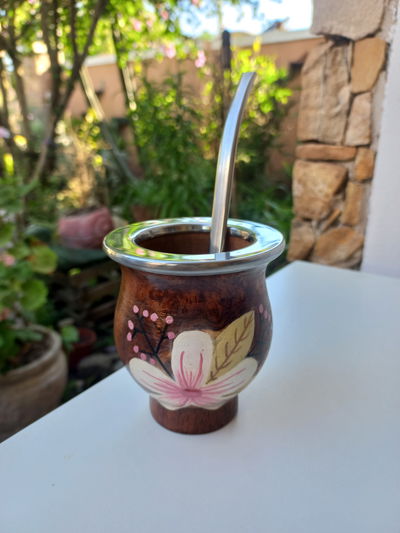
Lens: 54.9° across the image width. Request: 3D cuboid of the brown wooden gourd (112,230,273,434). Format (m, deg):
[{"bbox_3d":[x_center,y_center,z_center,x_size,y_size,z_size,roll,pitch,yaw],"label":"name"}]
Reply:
[{"bbox_3d":[-0.003,0.034,0.206,0.083,0.092,0.083,0,18,0],"label":"brown wooden gourd"}]

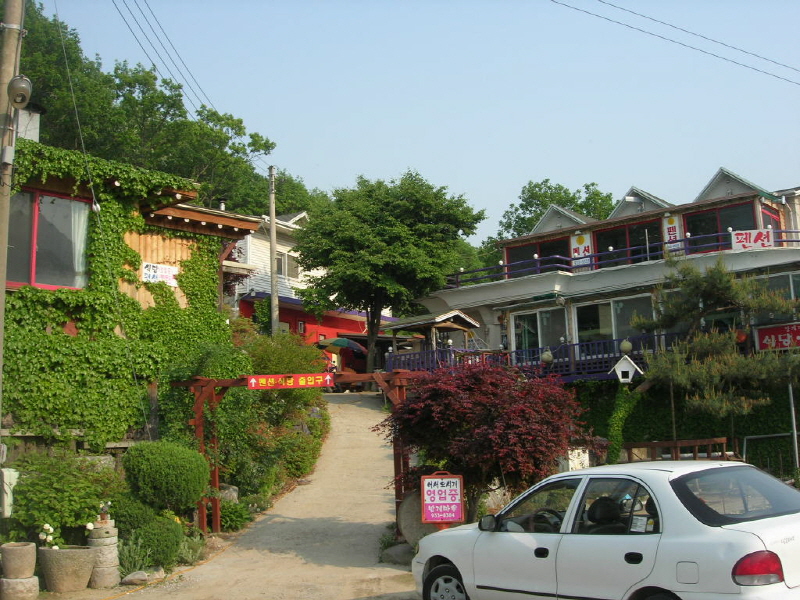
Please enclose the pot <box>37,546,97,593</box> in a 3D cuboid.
[{"bbox_3d":[-3.722,3.002,9.800,0.670,0.509,0.600,-1,-9,0],"label":"pot"}]

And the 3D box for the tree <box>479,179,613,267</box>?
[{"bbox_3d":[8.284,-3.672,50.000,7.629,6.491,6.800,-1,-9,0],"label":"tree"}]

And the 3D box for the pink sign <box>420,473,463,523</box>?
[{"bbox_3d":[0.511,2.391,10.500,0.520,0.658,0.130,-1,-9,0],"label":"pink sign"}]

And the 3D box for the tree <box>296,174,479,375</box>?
[{"bbox_3d":[-0.485,-0.906,37.000,8.089,9.100,7.600,-1,-9,0],"label":"tree"}]

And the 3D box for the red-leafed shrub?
[{"bbox_3d":[1.300,2.217,13.200,3.307,2.555,3.000,-1,-9,0],"label":"red-leafed shrub"}]

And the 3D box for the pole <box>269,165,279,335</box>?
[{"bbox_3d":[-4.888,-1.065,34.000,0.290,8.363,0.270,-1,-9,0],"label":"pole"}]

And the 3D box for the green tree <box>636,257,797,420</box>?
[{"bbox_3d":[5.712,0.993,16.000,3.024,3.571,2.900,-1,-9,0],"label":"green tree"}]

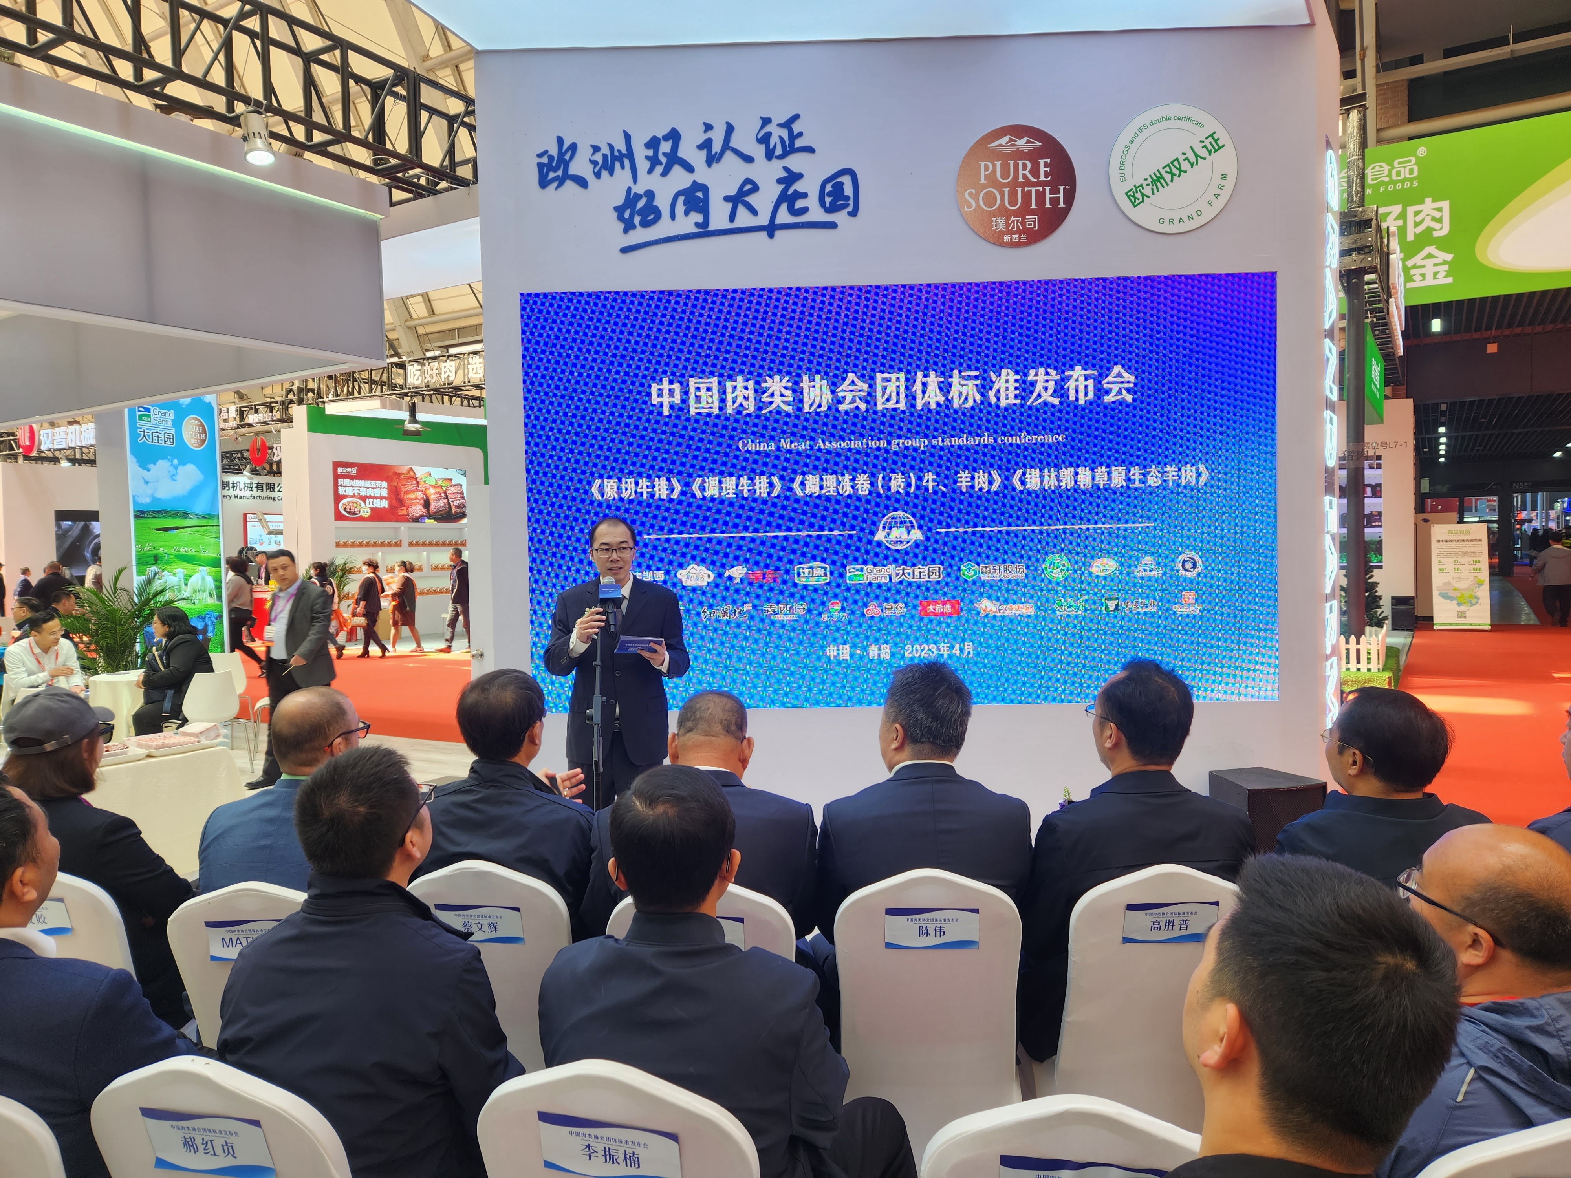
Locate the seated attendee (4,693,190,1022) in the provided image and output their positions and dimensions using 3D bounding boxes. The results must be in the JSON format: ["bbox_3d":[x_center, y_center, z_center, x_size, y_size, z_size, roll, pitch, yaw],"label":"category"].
[{"bbox_3d":[-1.643,0.874,2.861,0.540,1.300,0.800,0,3,30],"label":"seated attendee"}]

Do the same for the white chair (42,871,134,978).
[{"bbox_3d":[-1.739,1.080,2.720,0.430,0.905,0.560,-1,3,2],"label":"white chair"}]

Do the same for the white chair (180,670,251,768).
[{"bbox_3d":[-4.398,1.021,7.949,0.540,0.790,0.520,0,2,24],"label":"white chair"}]

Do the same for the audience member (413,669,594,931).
[{"bbox_3d":[-0.613,0.844,2.851,0.540,1.320,0.800,-1,3,12],"label":"audience member"}]

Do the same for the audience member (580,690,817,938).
[{"bbox_3d":[-0.163,0.861,2.722,0.540,1.280,0.800,-1,3,2],"label":"audience member"}]

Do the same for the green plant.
[{"bbox_3d":[-5.740,0.569,8.980,1.000,1.520,0.920,-3,3,-32],"label":"green plant"}]

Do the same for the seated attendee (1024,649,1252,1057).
[{"bbox_3d":[0.882,0.833,2.864,0.530,1.330,0.850,-1,2,-5],"label":"seated attendee"}]

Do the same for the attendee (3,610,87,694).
[{"bbox_3d":[-5.336,0.759,7.587,0.560,1.250,0.780,-3,3,-42],"label":"attendee"}]

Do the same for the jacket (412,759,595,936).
[{"bbox_3d":[-0.681,0.748,2.584,0.530,0.660,0.410,-1,2,14],"label":"jacket"}]

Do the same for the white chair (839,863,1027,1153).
[{"bbox_3d":[0.344,1.055,2.596,0.430,0.920,0.560,-1,2,3],"label":"white chair"}]

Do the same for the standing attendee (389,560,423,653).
[{"bbox_3d":[-6.296,0.275,17.375,0.520,1.530,0.450,-1,3,2],"label":"standing attendee"}]

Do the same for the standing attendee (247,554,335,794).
[{"bbox_3d":[-3.597,0.556,7.599,0.550,1.710,0.420,0,3,32],"label":"standing attendee"}]

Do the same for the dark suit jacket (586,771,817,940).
[{"bbox_3d":[-0.170,0.731,2.495,0.540,0.660,0.400,-1,3,2],"label":"dark suit jacket"}]

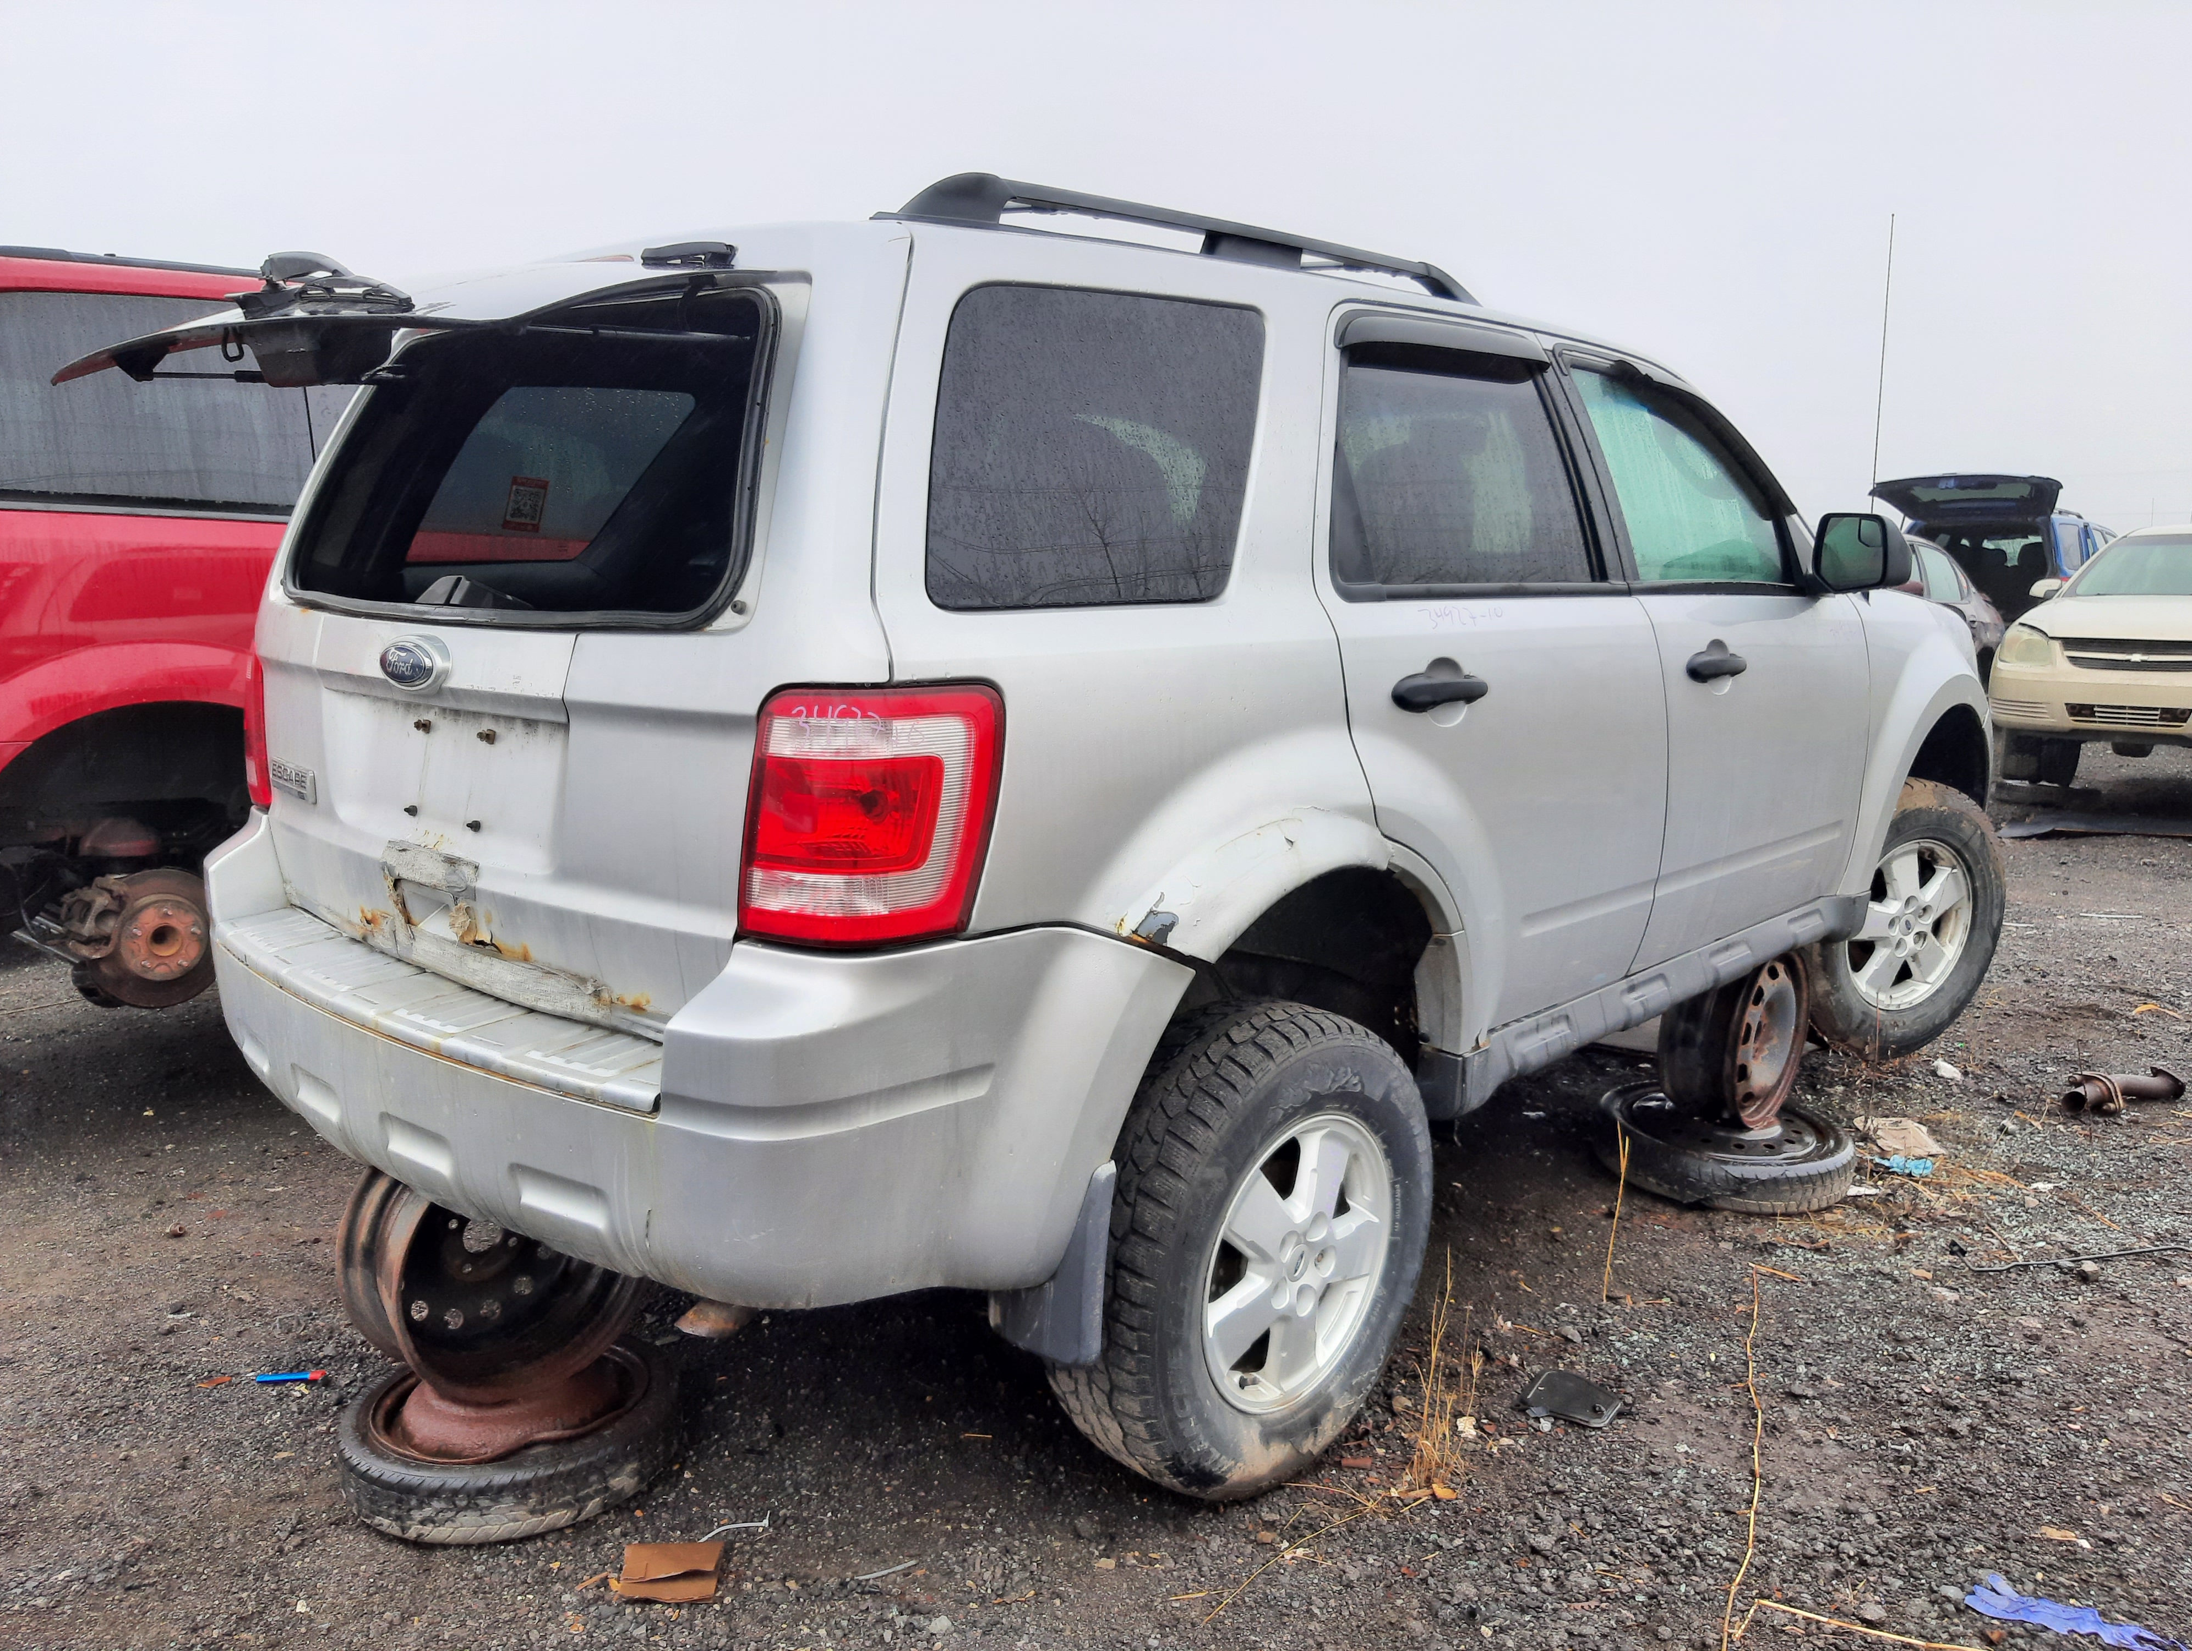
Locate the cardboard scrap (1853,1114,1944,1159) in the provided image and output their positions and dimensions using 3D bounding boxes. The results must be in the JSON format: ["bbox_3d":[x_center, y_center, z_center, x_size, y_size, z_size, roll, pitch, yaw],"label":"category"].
[{"bbox_3d":[1.963,0.743,3.990,0.180,0.030,0.250,0,10,2],"label":"cardboard scrap"}]

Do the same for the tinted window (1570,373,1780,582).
[{"bbox_3d":[1.135,-0.660,3.190,0.040,0.420,0.760,-15,-4,44],"label":"tinted window"}]

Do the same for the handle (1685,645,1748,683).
[{"bbox_3d":[1.176,-0.306,3.128,0.055,0.065,0.220,9,12,43],"label":"handle"}]

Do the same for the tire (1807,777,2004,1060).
[{"bbox_3d":[2.023,0.241,4.264,0.720,0.720,0.235,-4,10,-23],"label":"tire"}]

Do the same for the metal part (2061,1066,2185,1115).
[{"bbox_3d":[2.732,0.693,4.423,0.390,0.105,0.120,-3,10,-21],"label":"metal part"}]

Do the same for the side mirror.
[{"bbox_3d":[1.586,-0.561,3.417,0.205,0.185,0.135,9,13,42],"label":"side mirror"}]

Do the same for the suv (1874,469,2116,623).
[{"bbox_3d":[10.245,-2.660,18.417,1.820,1.880,4.550,8,12,38],"label":"suv"}]

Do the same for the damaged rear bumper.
[{"bbox_3d":[-0.744,0.240,2.418,1.770,0.460,0.660,9,13,42],"label":"damaged rear bumper"}]

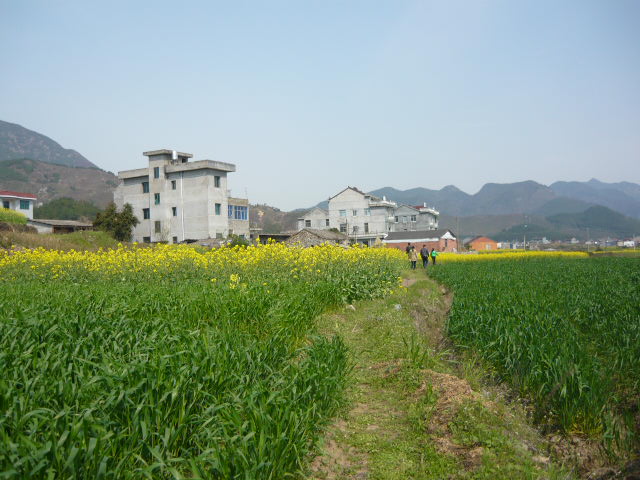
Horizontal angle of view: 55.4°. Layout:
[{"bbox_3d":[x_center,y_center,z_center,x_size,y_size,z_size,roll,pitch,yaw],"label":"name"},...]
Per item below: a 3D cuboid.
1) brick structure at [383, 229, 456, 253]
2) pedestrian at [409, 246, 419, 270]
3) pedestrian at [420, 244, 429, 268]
[{"bbox_3d":[19.100,0.450,118.000,4.700,4.300,17.500,0,-1,-31],"label":"brick structure"},{"bbox_3d":[6.430,1.250,41.800,0.570,1.600,0.420,-1,-1,9],"label":"pedestrian"},{"bbox_3d":[7.500,1.210,43.600,0.600,1.700,0.450,-1,-1,9],"label":"pedestrian"}]

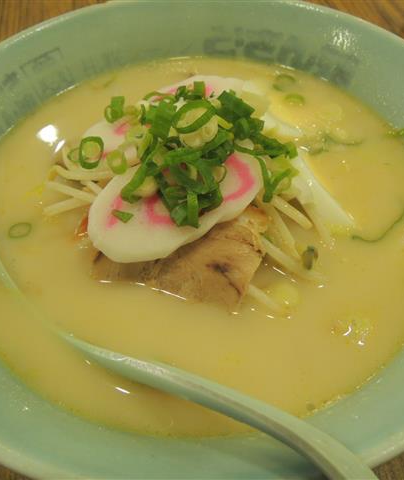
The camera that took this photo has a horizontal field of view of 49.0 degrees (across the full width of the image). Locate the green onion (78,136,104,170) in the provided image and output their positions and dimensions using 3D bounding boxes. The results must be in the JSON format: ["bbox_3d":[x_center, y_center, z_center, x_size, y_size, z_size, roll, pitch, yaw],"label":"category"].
[{"bbox_3d":[-0.044,-0.034,0.176,0.010,0.004,0.013,-6,84,-9],"label":"green onion"}]

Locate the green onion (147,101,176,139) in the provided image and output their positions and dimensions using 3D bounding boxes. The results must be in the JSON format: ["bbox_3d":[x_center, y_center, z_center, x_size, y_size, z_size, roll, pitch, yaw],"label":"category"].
[{"bbox_3d":[-0.015,-0.046,0.169,0.011,0.005,0.015,12,80,0],"label":"green onion"}]

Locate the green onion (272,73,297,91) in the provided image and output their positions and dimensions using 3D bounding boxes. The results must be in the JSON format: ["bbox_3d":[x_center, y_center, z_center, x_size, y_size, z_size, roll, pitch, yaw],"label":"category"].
[{"bbox_3d":[0.041,-0.078,0.220,0.011,0.004,0.010,4,55,4],"label":"green onion"}]

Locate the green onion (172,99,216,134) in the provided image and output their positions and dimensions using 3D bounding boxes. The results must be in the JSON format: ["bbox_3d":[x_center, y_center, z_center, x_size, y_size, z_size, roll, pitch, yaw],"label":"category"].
[{"bbox_3d":[-0.003,-0.046,0.166,0.018,0.005,0.011,-22,78,-5],"label":"green onion"}]

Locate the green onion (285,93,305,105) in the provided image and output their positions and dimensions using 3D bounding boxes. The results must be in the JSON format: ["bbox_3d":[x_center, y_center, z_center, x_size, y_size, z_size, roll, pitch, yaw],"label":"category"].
[{"bbox_3d":[0.044,-0.067,0.212,0.009,0.004,0.007,5,55,5],"label":"green onion"}]

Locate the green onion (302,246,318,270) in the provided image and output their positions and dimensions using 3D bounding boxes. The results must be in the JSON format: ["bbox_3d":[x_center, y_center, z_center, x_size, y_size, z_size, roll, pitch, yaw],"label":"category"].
[{"bbox_3d":[0.039,0.007,0.158,0.005,0.005,0.009,14,57,11],"label":"green onion"}]

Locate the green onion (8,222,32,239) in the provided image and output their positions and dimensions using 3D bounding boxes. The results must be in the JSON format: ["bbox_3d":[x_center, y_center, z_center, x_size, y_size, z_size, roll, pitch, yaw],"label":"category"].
[{"bbox_3d":[-0.070,-0.004,0.170,0.009,0.003,0.007,-24,58,-14],"label":"green onion"}]

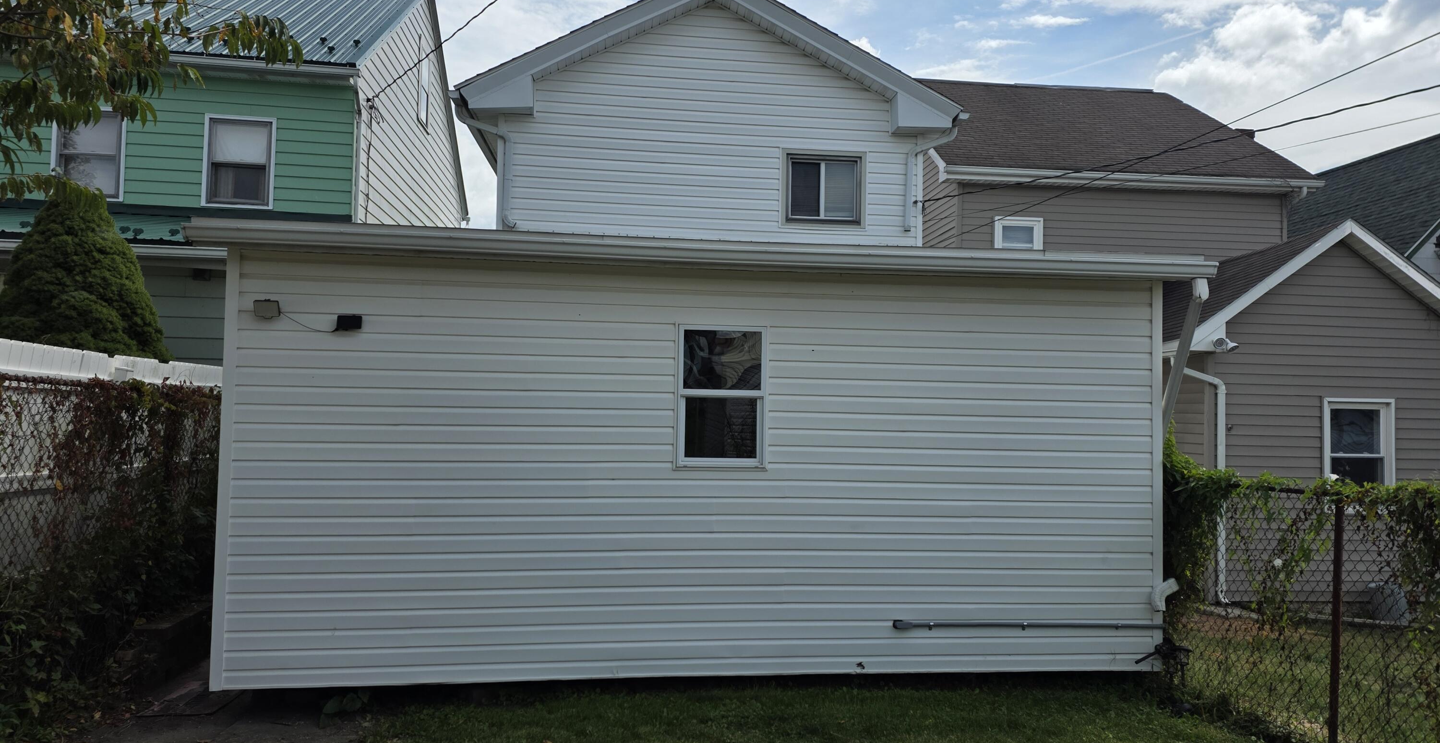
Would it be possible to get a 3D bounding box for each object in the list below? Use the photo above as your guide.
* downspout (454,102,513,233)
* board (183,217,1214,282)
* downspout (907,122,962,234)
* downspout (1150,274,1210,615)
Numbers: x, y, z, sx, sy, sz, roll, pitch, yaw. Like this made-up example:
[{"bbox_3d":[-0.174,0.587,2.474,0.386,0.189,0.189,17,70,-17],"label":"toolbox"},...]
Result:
[{"bbox_3d":[-2.660,-2.319,10.873,0.730,1.400,0.150,1,-3,-8],"label":"downspout"},{"bbox_3d":[0.087,-0.683,5.427,5.850,0.165,0.160,1,-3,-7],"label":"board"},{"bbox_3d":[2.562,-2.326,11.612,0.665,1.370,0.150,1,-3,-8],"label":"downspout"},{"bbox_3d":[2.766,0.458,5.826,0.295,2.060,0.280,1,-3,-7],"label":"downspout"}]

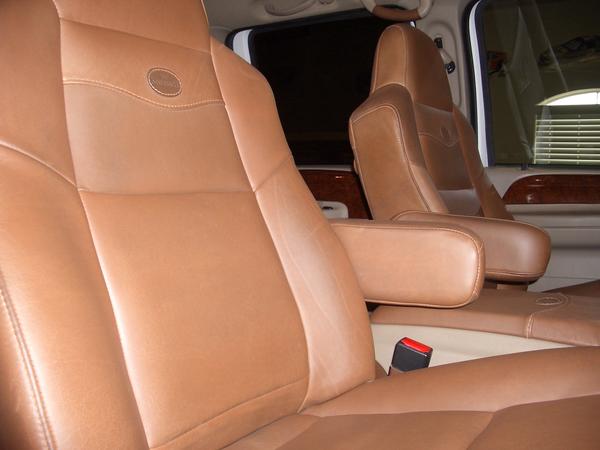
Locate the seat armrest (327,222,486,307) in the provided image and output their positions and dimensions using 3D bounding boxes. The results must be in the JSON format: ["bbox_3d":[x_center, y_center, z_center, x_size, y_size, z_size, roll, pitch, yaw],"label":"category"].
[{"bbox_3d":[0.117,0.054,0.961,0.335,0.117,0.090,1,4,25],"label":"seat armrest"}]

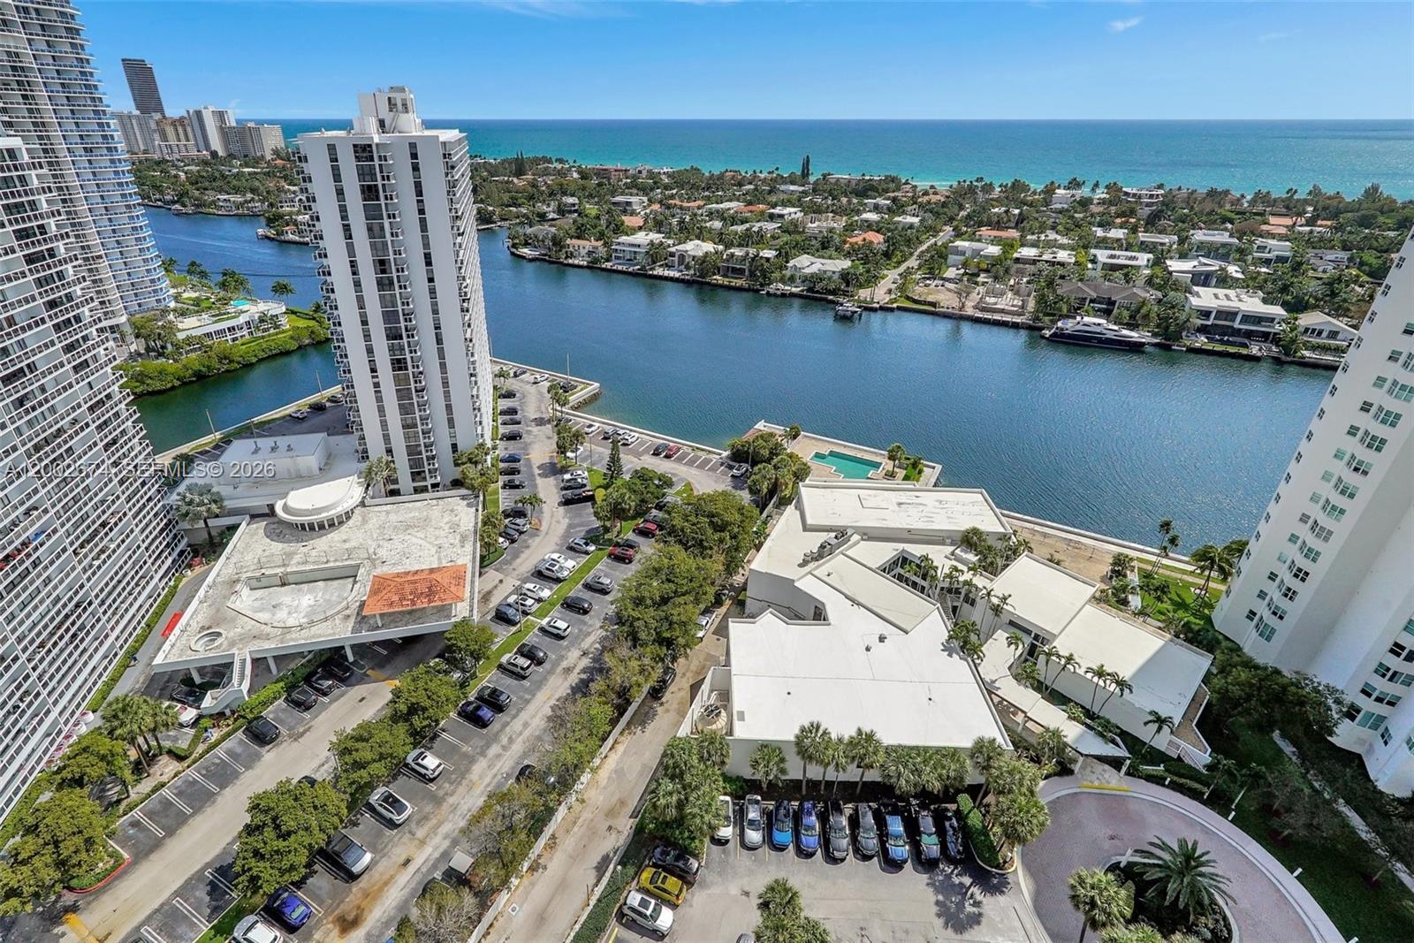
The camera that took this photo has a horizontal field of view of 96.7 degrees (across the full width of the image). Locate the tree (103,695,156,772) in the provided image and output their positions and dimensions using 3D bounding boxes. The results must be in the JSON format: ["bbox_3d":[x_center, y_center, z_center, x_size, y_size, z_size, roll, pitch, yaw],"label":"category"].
[{"bbox_3d":[-58.300,27.733,64.513,4.400,10.200,4.400,0,29,0],"label":"tree"}]

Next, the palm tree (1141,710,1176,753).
[{"bbox_3d":[48.000,28.292,67.587,3.500,6.200,3.500,0,29,0],"label":"palm tree"}]

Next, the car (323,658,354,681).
[{"bbox_3d":[-46.311,24.620,78.803,4.650,1.550,1.850,15,33,25],"label":"car"}]

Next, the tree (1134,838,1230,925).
[{"bbox_3d":[43.400,36.373,57.085,8.200,5.600,8.200,0,29,0],"label":"tree"}]

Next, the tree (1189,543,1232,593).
[{"bbox_3d":[74.700,14.700,93.200,5.500,8.900,5.500,0,29,0],"label":"tree"}]

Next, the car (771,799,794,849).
[{"bbox_3d":[7.650,35.246,63.164,1.830,1.600,4.750,0,29,-1],"label":"car"}]

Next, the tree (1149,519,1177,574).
[{"bbox_3d":[68.836,11.722,95.777,2.800,10.600,2.800,0,29,0],"label":"tree"}]

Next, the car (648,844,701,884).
[{"bbox_3d":[-3.010,37.490,60.140,4.600,1.570,1.850,14,32,23],"label":"car"}]

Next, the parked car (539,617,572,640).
[{"bbox_3d":[-20.574,20.952,85.185,4.750,1.650,1.900,15,33,25],"label":"parked car"}]

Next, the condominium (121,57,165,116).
[{"bbox_3d":[-983.000,-644.200,1115.000,24.000,149.000,36.000,18,34,28],"label":"condominium"}]

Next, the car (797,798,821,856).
[{"bbox_3d":[10.011,34.539,61.215,1.900,1.600,4.850,1,30,2],"label":"car"}]

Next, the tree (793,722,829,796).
[{"bbox_3d":[10.000,29.002,62.473,3.500,10.000,3.500,0,29,0],"label":"tree"}]

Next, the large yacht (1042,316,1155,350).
[{"bbox_3d":[127.200,-46.300,205.500,30.400,8.400,6.600,14,32,24],"label":"large yacht"}]

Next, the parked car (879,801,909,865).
[{"bbox_3d":[19.144,37.028,64.054,1.920,1.750,4.750,1,29,3],"label":"parked car"}]

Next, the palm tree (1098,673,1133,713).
[{"bbox_3d":[49.712,27.346,76.891,3.200,6.800,3.200,0,29,0],"label":"palm tree"}]

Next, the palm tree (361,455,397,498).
[{"bbox_3d":[-59.400,1.800,115.400,5.600,9.300,5.600,0,29,0],"label":"palm tree"}]

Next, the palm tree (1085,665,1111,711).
[{"bbox_3d":[44.300,25.079,71.744,3.100,7.700,3.100,0,29,0],"label":"palm tree"}]

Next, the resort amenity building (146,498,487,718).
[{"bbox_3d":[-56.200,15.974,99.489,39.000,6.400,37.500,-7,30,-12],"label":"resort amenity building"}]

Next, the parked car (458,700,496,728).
[{"bbox_3d":[-26.807,27.902,73.051,4.750,1.500,1.880,15,33,25],"label":"parked car"}]

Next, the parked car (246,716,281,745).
[{"bbox_3d":[-54.403,31.521,76.919,4.400,1.500,1.800,15,33,24],"label":"parked car"}]

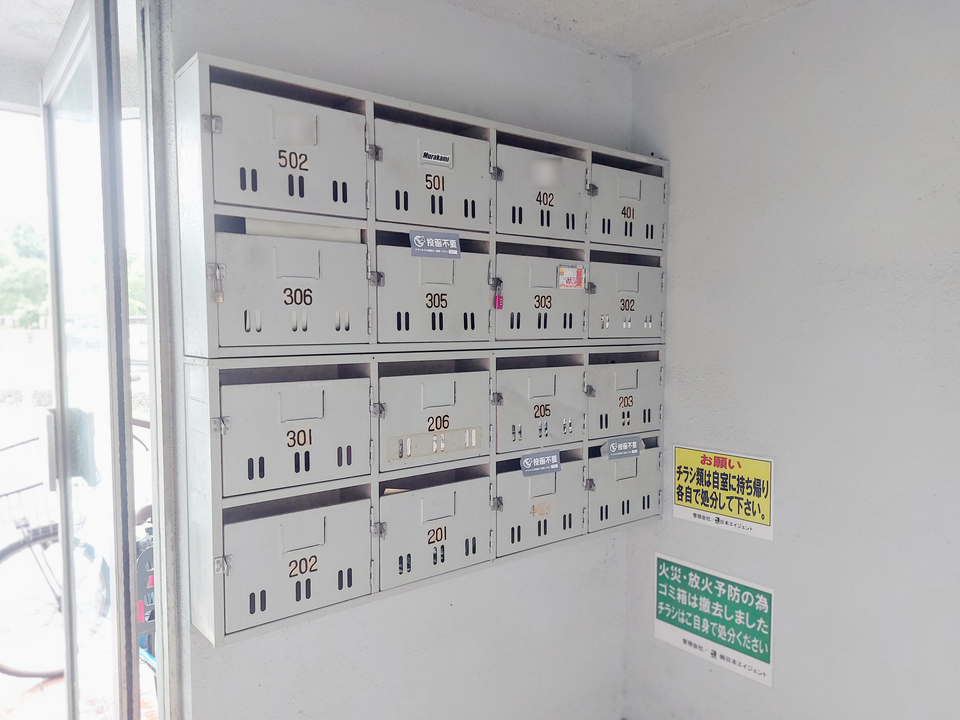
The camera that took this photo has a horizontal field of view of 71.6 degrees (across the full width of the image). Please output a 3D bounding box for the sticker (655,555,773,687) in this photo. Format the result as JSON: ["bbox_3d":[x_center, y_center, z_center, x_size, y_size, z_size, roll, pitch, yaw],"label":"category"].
[{"bbox_3d":[0.628,0.704,1.829,0.010,0.255,0.356,-3,4,-40],"label":"sticker"}]

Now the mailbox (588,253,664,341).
[{"bbox_3d":[0.388,-0.155,1.761,0.284,0.192,0.020,-3,4,-37],"label":"mailbox"}]

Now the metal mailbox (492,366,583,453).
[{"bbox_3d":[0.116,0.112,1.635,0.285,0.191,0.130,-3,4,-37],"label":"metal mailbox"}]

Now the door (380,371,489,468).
[{"bbox_3d":[-0.089,0.127,1.422,0.287,0.193,0.030,-3,4,-38],"label":"door"}]

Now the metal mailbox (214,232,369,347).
[{"bbox_3d":[-0.331,-0.123,1.211,0.284,0.192,0.020,-3,4,-37],"label":"metal mailbox"}]

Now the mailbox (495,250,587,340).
[{"bbox_3d":[0.106,-0.155,1.651,0.290,0.208,0.150,-3,4,-37],"label":"mailbox"}]

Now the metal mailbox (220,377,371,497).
[{"bbox_3d":[-0.331,0.135,1.225,0.284,0.191,0.020,-3,4,-37],"label":"metal mailbox"}]

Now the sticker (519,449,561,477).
[{"bbox_3d":[0.149,0.249,1.594,0.125,0.052,0.005,-3,4,-37],"label":"sticker"}]

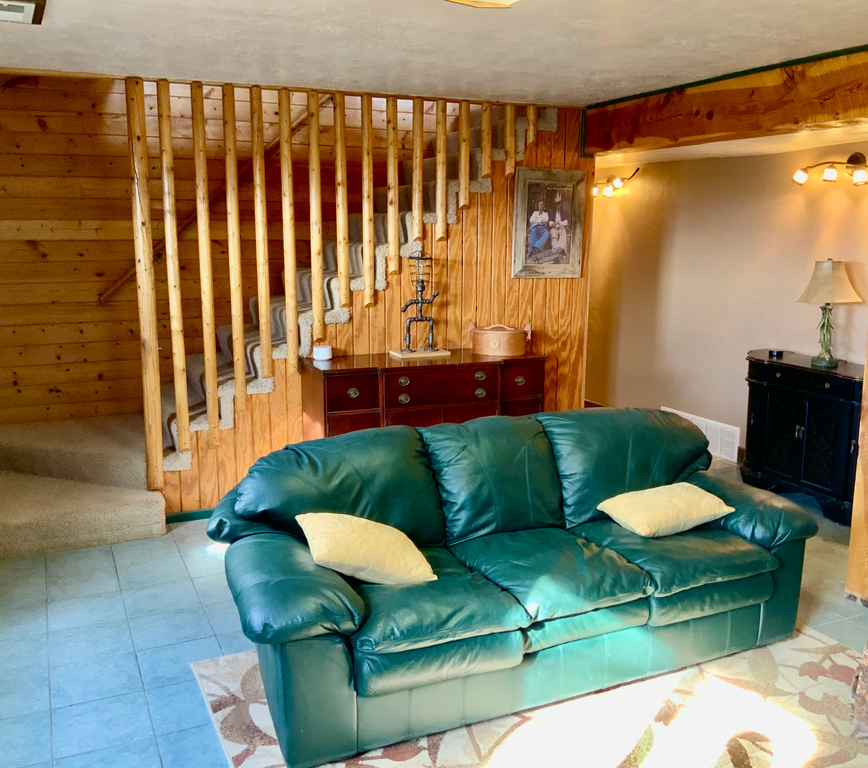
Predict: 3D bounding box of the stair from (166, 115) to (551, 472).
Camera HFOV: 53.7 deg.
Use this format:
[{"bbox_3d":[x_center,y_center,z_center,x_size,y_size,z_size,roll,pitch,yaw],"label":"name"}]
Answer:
[{"bbox_3d":[-0.568,-0.686,5.521,2.606,2.202,1.050,-4,11,-24],"label":"stair"}]

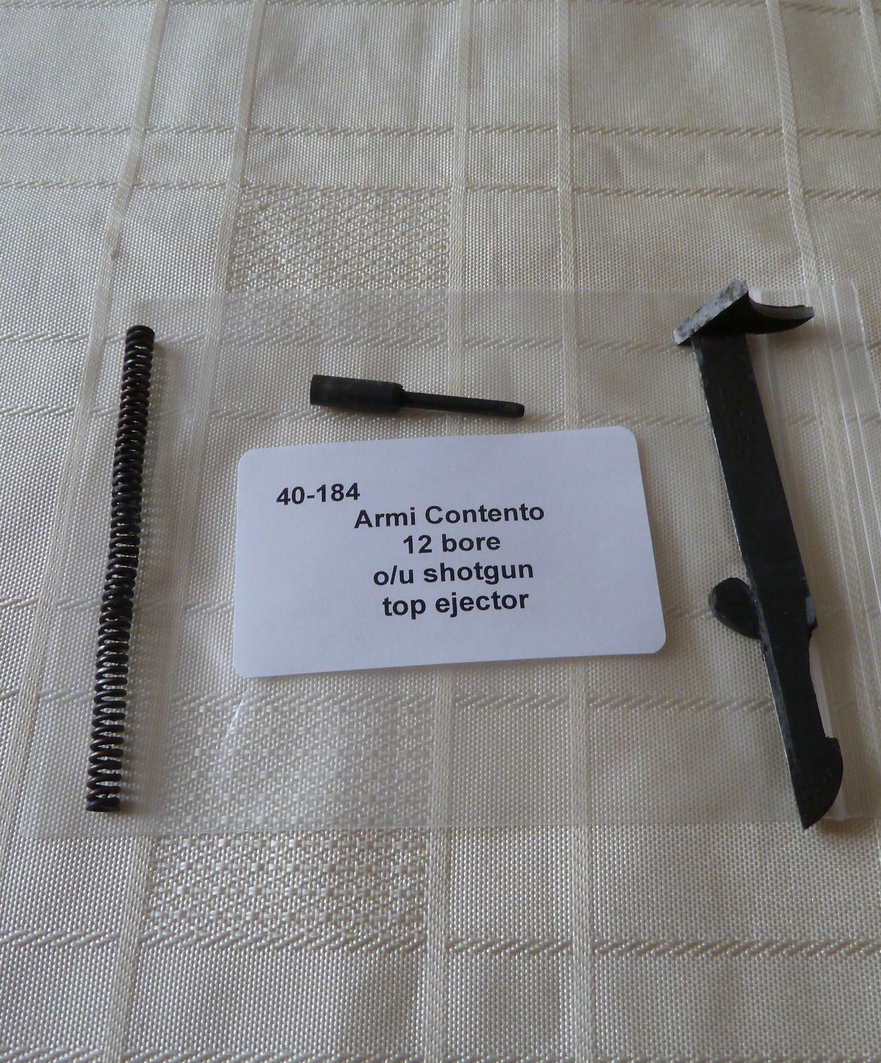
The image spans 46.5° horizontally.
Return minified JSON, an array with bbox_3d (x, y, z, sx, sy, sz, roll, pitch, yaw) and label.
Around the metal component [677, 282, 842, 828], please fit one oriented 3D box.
[{"bbox_3d":[0.051,0.000,0.148,0.024,0.016,0.080,-5,66,-1],"label":"metal component"}]

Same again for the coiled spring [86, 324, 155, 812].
[{"bbox_3d":[-0.048,0.003,0.155,0.005,0.005,0.078,-3,66,0],"label":"coiled spring"}]

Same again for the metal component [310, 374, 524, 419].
[{"bbox_3d":[-0.004,-0.021,0.165,0.035,0.005,0.005,5,66,4],"label":"metal component"}]

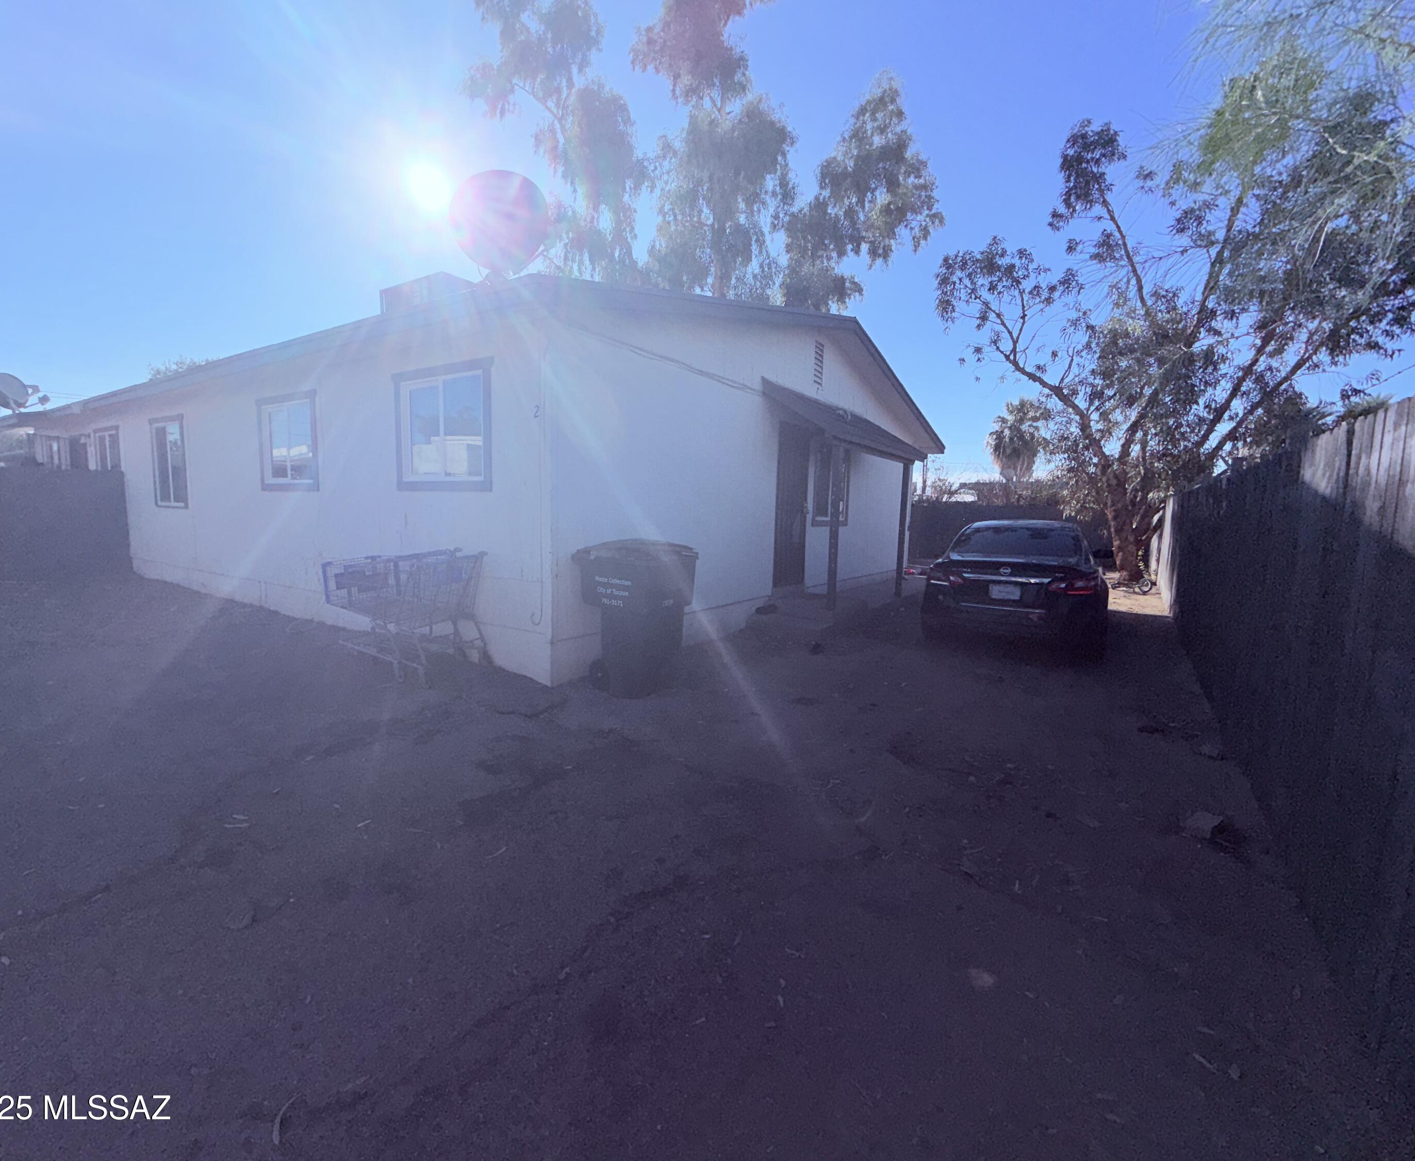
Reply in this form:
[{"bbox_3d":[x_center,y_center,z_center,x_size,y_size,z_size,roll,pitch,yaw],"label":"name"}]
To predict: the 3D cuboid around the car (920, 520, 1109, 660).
[{"bbox_3d":[4.442,-0.068,8.578,1.840,1.470,4.860,5,7,33],"label":"car"}]

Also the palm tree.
[{"bbox_3d":[15.831,-5.464,32.409,3.000,7.600,3.000,5,7,33],"label":"palm tree"}]

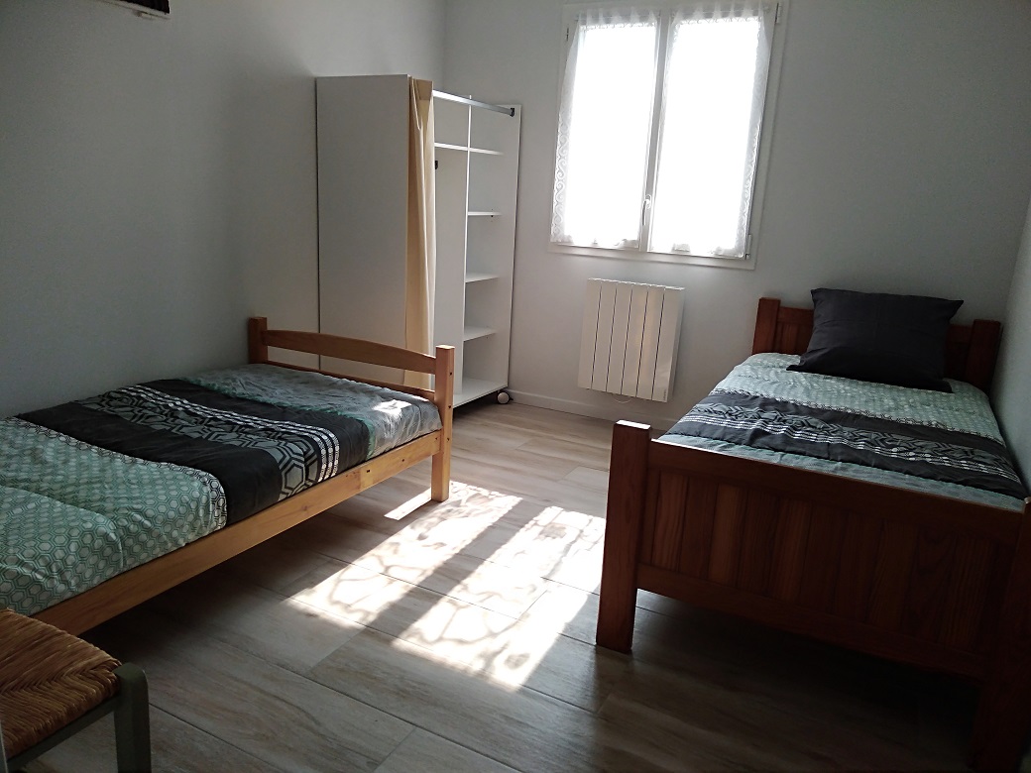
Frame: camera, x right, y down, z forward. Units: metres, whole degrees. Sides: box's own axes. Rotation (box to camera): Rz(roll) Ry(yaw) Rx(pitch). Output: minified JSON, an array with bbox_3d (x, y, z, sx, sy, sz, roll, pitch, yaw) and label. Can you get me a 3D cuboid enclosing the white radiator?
[{"bbox_3d":[0.564,-0.232,4.090,0.463,0.546,0.087,10,16,26],"label":"white radiator"}]

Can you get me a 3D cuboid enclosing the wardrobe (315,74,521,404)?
[{"bbox_3d":[-0.438,-0.597,4.002,0.464,1.545,0.982,10,16,26],"label":"wardrobe"}]

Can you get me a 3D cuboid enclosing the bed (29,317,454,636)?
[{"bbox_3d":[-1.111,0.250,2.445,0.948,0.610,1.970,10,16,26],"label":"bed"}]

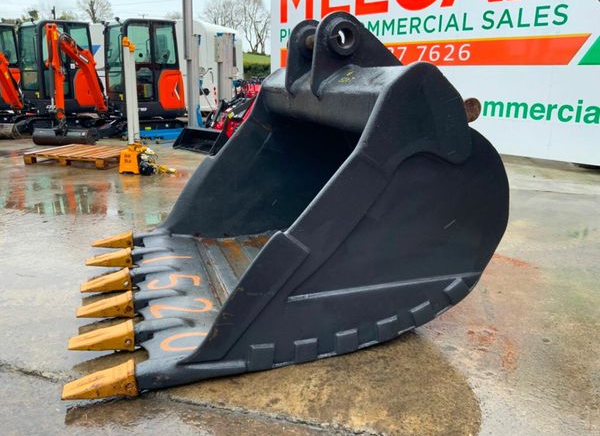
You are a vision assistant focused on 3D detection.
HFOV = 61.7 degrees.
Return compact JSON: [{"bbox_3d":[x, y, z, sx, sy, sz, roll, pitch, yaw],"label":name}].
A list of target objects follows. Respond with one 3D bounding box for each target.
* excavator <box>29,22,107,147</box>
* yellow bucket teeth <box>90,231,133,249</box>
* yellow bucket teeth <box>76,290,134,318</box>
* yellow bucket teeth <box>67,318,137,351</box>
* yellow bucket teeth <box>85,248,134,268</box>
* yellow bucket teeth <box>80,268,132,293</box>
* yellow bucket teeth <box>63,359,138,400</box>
[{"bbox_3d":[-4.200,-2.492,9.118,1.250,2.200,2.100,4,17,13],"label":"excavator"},{"bbox_3d":[-1.125,0.139,3.019,0.237,0.085,0.103,-4,19,-18],"label":"yellow bucket teeth"},{"bbox_3d":[-0.866,0.399,2.238,0.237,0.085,0.103,-4,19,-18],"label":"yellow bucket teeth"},{"bbox_3d":[-0.786,0.479,1.997,0.237,0.085,0.103,-4,19,-18],"label":"yellow bucket teeth"},{"bbox_3d":[-1.045,0.228,2.754,0.237,0.085,0.103,-4,19,-18],"label":"yellow bucket teeth"},{"bbox_3d":[-0.957,0.318,2.480,0.237,0.085,0.103,-4,19,-18],"label":"yellow bucket teeth"},{"bbox_3d":[-0.687,0.568,1.729,0.237,0.085,0.103,-4,19,-18],"label":"yellow bucket teeth"}]

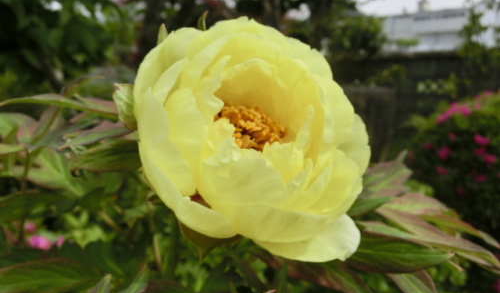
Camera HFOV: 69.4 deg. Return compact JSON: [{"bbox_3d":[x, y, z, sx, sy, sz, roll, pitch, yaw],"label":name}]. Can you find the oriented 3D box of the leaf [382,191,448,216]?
[{"bbox_3d":[0.149,0.054,0.325,0.073,0.012,0.030,3,37,-16],"label":"leaf"}]

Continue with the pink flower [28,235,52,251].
[{"bbox_3d":[-0.406,0.188,0.700,0.045,0.034,0.030,0,-24,0],"label":"pink flower"}]

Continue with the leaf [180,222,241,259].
[{"bbox_3d":[-0.030,0.069,0.263,0.042,0.013,0.024,12,51,7],"label":"leaf"}]

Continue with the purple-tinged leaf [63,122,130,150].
[{"bbox_3d":[-0.138,-0.008,0.325,0.065,0.012,0.024,-13,39,0],"label":"purple-tinged leaf"}]

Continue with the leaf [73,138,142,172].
[{"bbox_3d":[-0.120,0.011,0.305,0.065,0.030,0.013,-10,-36,0],"label":"leaf"}]

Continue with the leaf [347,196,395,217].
[{"bbox_3d":[0.098,0.050,0.300,0.051,0.011,0.025,-15,51,-11],"label":"leaf"}]

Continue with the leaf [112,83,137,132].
[{"bbox_3d":[-0.097,-0.030,0.285,0.026,0.038,0.018,-17,0,16],"label":"leaf"}]

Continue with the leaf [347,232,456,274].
[{"bbox_3d":[0.114,0.080,0.275,0.089,0.013,0.037,3,49,-6],"label":"leaf"}]

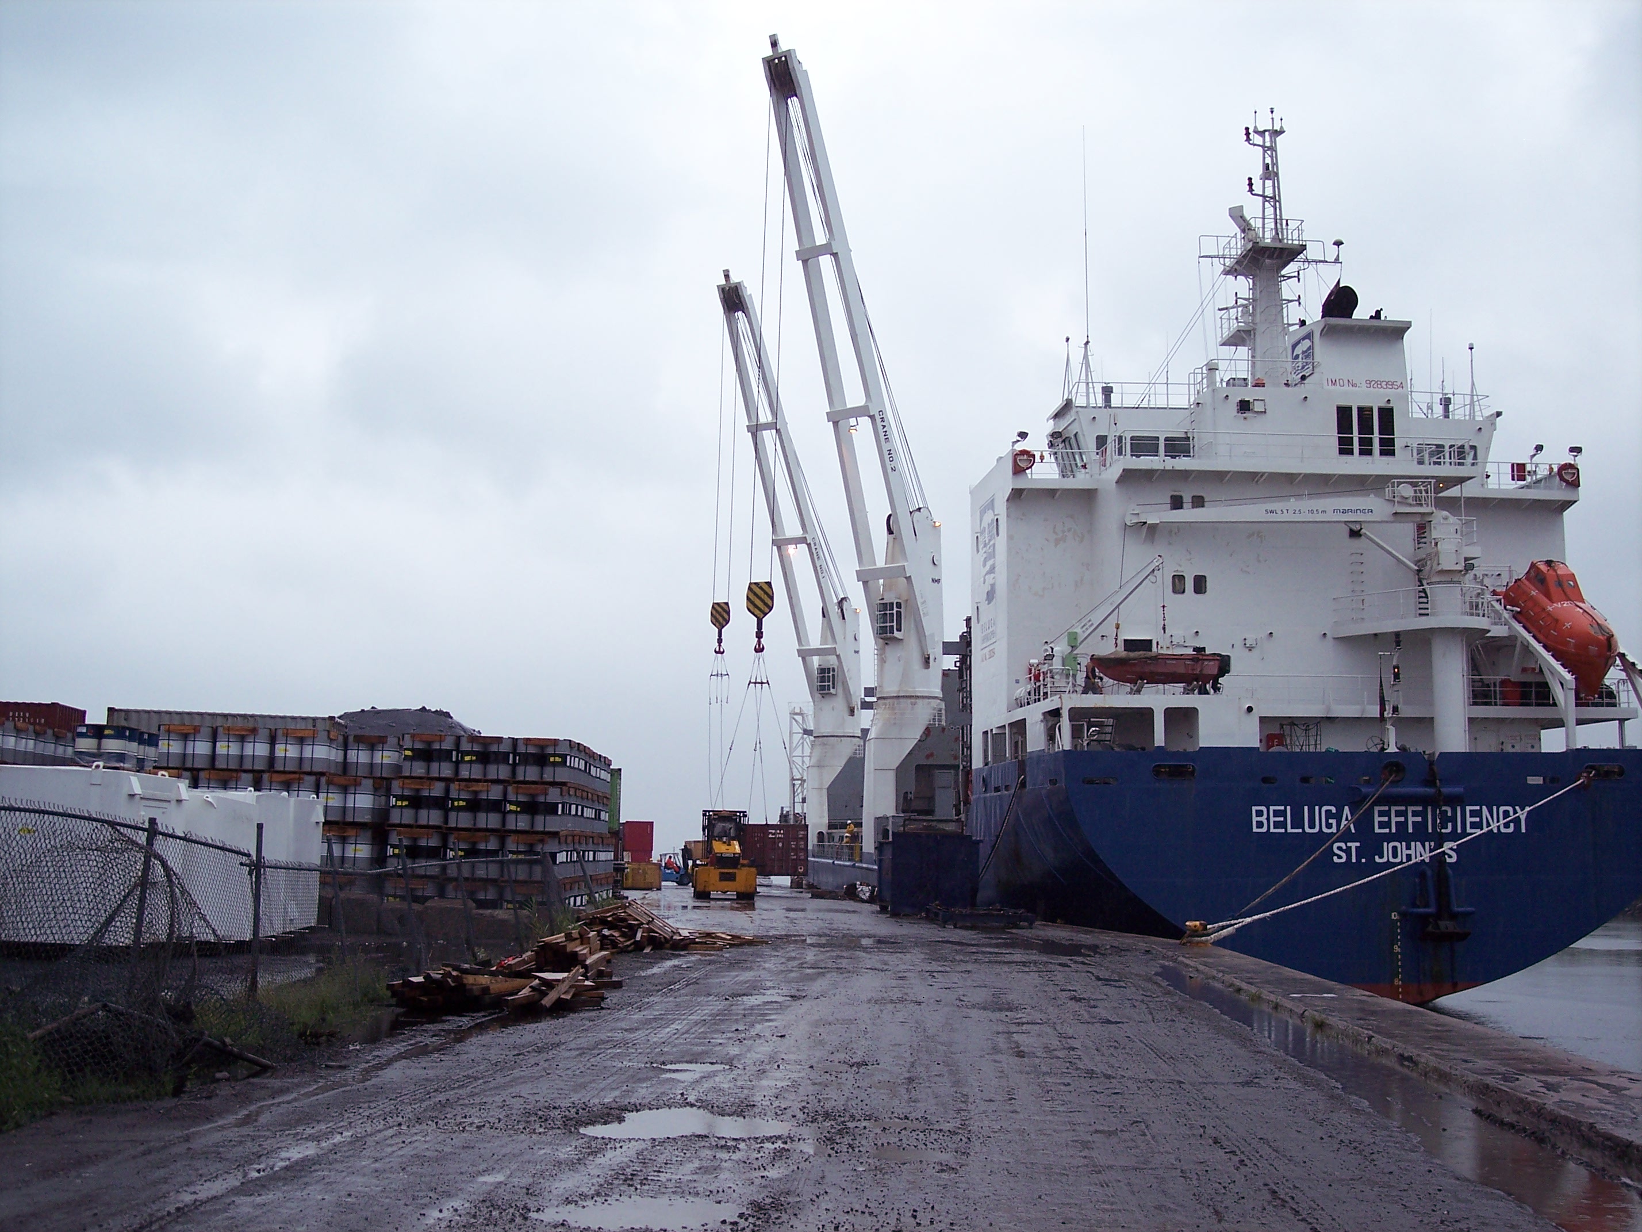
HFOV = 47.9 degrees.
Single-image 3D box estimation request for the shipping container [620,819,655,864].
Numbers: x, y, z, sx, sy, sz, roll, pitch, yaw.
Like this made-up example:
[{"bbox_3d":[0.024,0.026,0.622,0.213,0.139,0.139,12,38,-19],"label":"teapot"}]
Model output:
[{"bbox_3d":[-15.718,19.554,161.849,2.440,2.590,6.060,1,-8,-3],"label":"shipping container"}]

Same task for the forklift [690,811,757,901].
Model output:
[{"bbox_3d":[-4.005,10.059,77.948,2.700,3.600,6.200,1,-8,-3],"label":"forklift"}]

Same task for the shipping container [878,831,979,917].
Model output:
[{"bbox_3d":[3.233,8.035,57.820,2.580,2.500,5.600,1,-8,-3],"label":"shipping container"}]

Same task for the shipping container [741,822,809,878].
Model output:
[{"bbox_3d":[-3.089,12.342,97.268,2.440,2.590,6.060,4,-9,-28],"label":"shipping container"}]

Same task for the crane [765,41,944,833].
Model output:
[{"bbox_3d":[1.718,-9.488,107.680,4.400,44.430,18.519,-4,-9,32],"label":"crane"}]

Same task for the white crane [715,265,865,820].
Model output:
[{"bbox_3d":[-2.700,-4.420,150.859,4.400,44.254,18.139,-5,-9,36],"label":"white crane"}]

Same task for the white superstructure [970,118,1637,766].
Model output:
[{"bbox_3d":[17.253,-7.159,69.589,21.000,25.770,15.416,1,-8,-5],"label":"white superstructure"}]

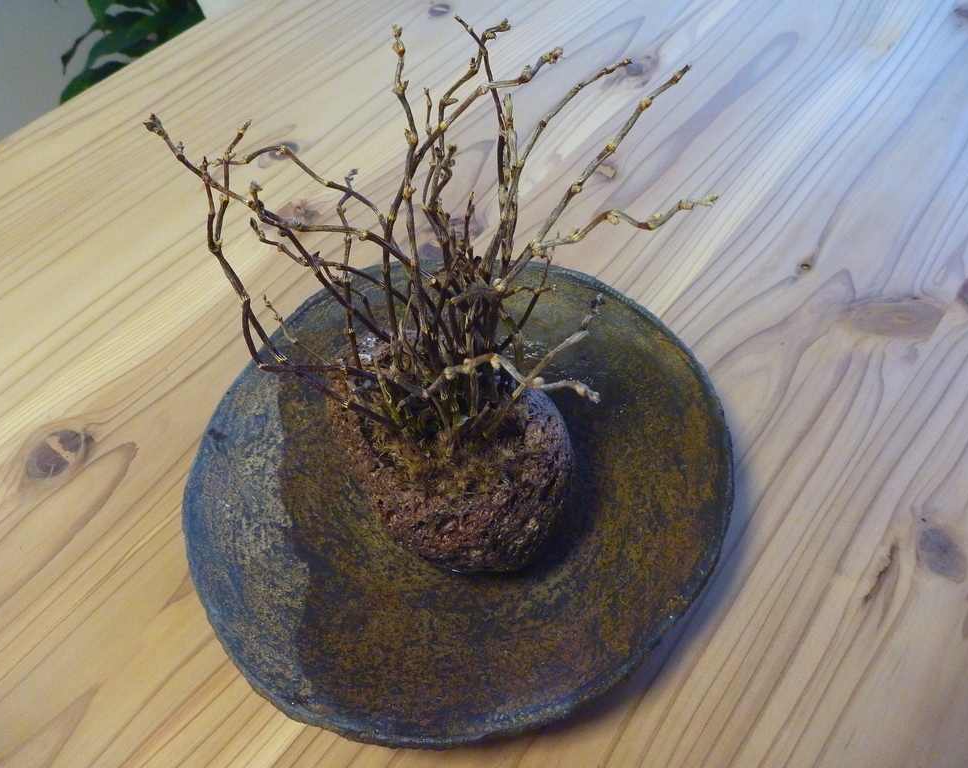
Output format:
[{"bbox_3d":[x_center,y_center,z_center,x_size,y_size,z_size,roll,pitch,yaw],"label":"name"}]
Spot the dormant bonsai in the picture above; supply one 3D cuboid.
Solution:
[{"bbox_3d":[-0.018,-0.024,0.314,0.183,0.168,0.138,-2,54,3],"label":"dormant bonsai"}]

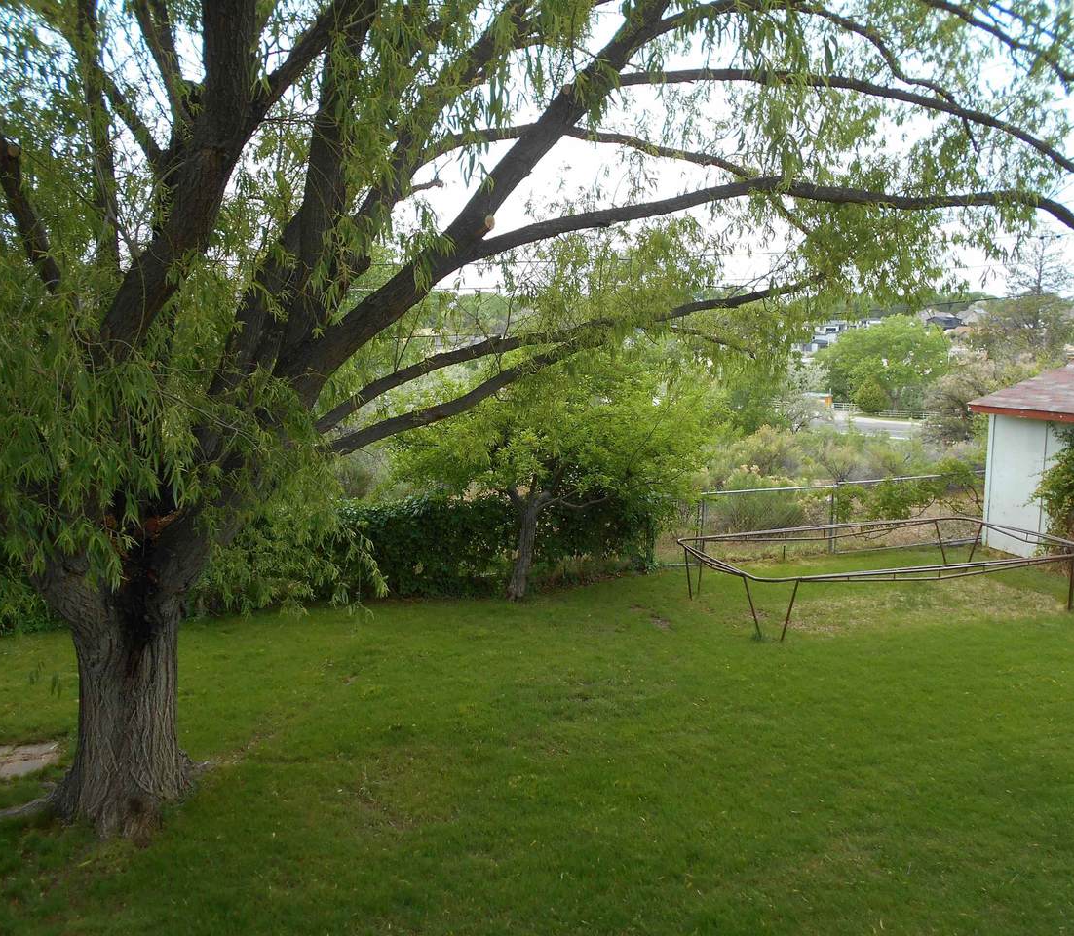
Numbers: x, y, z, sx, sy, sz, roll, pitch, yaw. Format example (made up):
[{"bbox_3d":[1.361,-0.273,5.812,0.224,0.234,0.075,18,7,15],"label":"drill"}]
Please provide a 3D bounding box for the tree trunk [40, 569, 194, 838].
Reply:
[{"bbox_3d":[-3.749,1.995,8.333,1.200,2.100,1.050,-5,9,-24],"label":"tree trunk"}]

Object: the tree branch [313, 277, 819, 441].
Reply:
[{"bbox_3d":[0.512,-1.160,9.450,5.300,1.650,1.200,-4,9,-21],"label":"tree branch"}]

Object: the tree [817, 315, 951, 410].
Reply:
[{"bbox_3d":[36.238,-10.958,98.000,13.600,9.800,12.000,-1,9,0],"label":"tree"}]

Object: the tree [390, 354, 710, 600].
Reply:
[{"bbox_3d":[0.219,0.113,14.500,4.700,3.700,4.100,-1,9,0],"label":"tree"}]

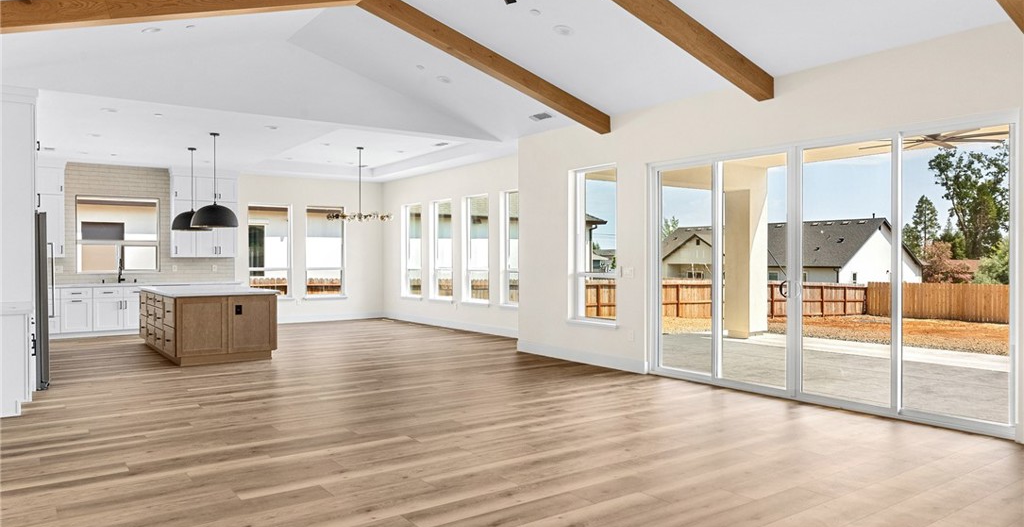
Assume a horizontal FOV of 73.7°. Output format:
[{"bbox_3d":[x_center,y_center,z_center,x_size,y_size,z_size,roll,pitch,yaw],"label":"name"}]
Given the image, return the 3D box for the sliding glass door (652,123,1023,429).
[{"bbox_3d":[2.705,0.094,6.473,0.140,2.413,3.541,-1,1,-36],"label":"sliding glass door"}]

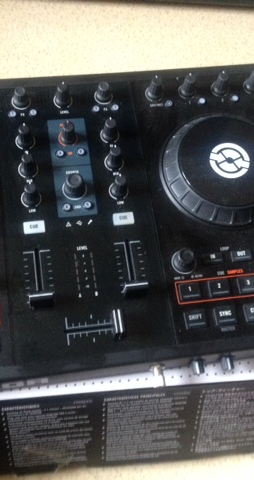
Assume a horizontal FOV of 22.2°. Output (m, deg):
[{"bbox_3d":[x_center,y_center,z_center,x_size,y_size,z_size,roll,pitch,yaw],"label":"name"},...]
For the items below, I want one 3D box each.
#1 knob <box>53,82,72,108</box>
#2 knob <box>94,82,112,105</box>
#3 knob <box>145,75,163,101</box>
[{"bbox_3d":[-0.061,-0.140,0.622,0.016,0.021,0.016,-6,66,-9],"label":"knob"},{"bbox_3d":[-0.022,-0.146,0.638,0.016,0.015,0.016,-6,67,-9],"label":"knob"},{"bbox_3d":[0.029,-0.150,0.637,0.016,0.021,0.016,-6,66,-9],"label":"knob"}]

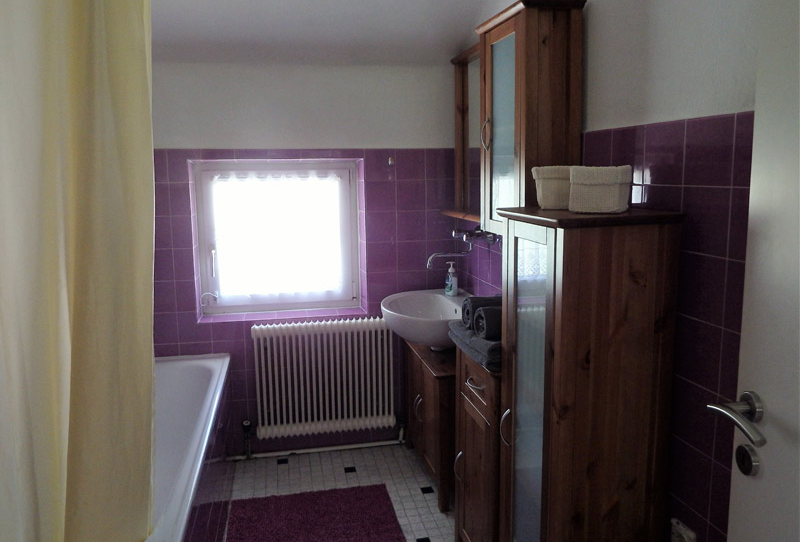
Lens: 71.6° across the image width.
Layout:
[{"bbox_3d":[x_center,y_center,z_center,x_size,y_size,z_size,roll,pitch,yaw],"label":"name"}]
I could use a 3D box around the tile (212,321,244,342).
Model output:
[{"bbox_3d":[-0.833,0.296,2.708,0.152,0.095,0.012,-3,10,-13],"label":"tile"}]

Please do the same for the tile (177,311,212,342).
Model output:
[{"bbox_3d":[-0.980,0.271,2.655,0.150,0.150,0.010,-2,9,-10],"label":"tile"}]

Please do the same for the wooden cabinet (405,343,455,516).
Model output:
[{"bbox_3d":[0.231,0.673,2.637,0.320,0.610,0.620,-2,9,-12],"label":"wooden cabinet"}]

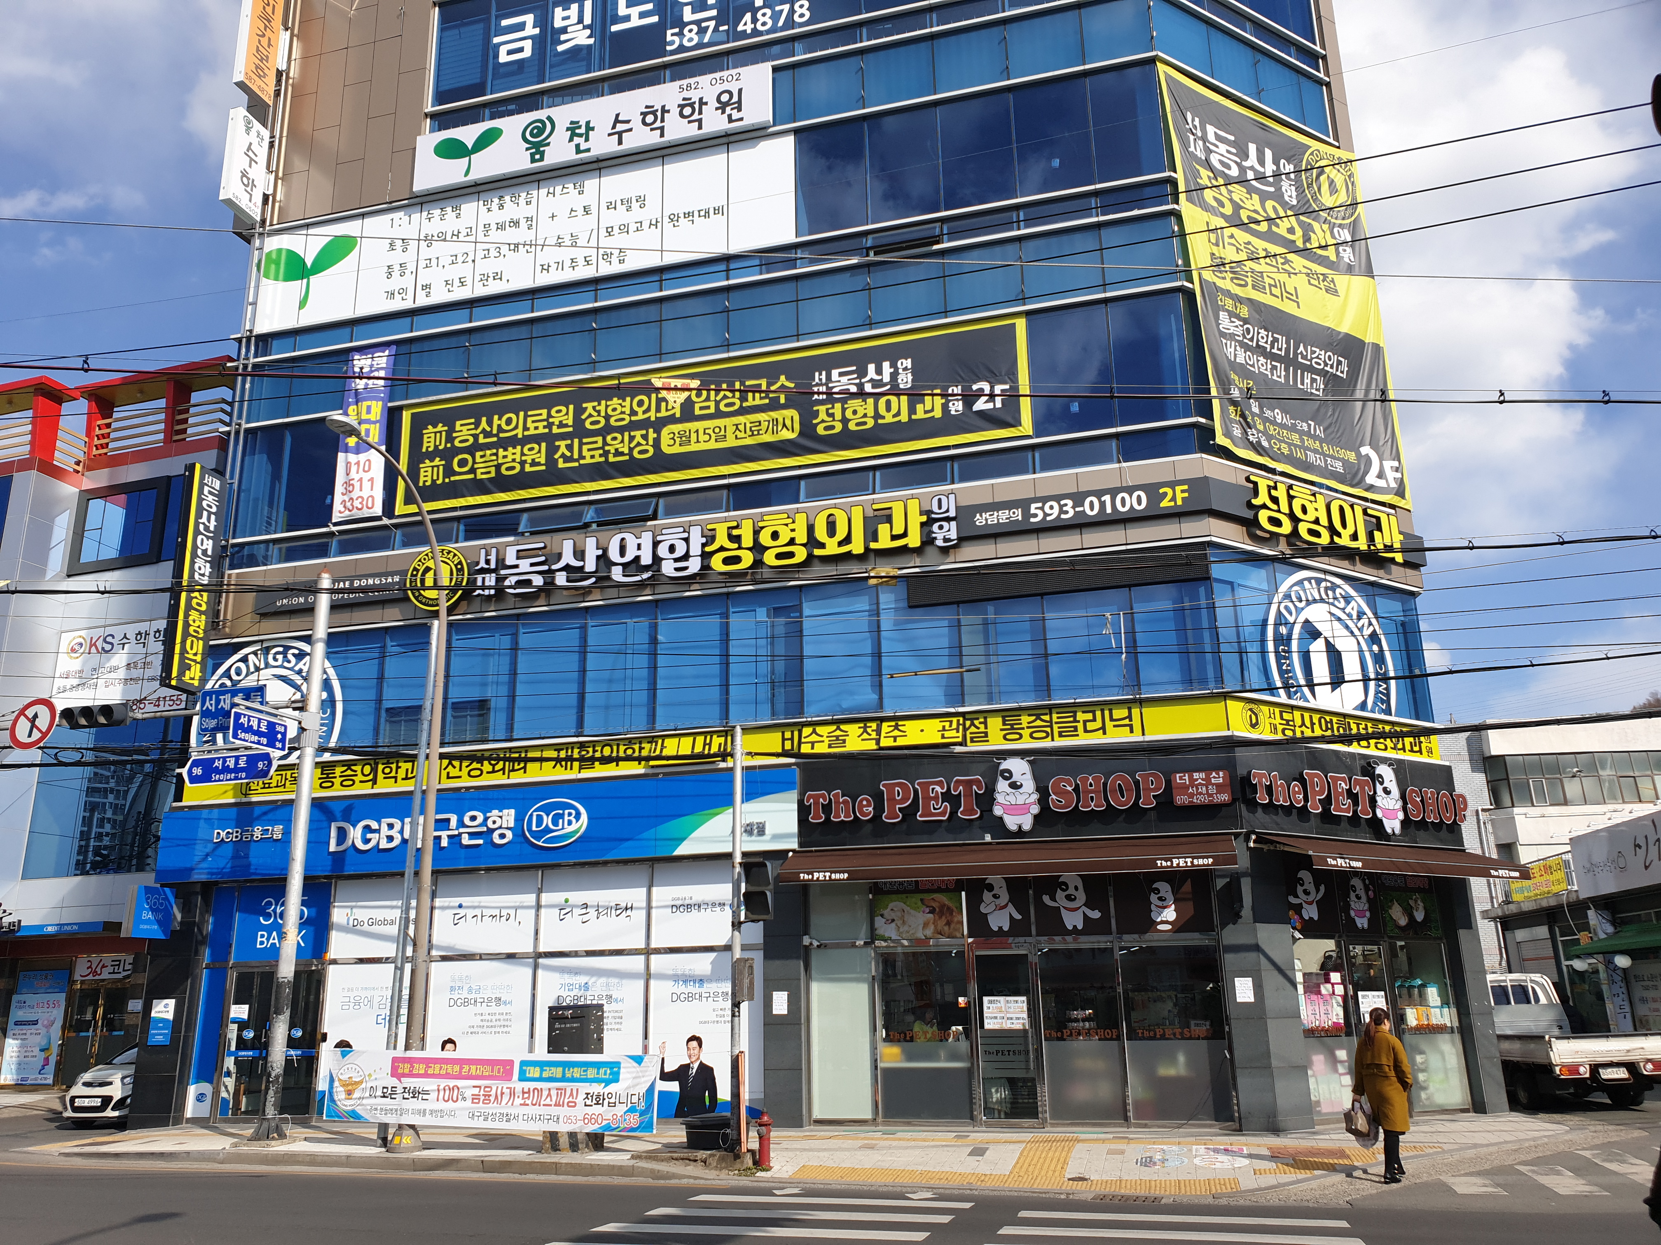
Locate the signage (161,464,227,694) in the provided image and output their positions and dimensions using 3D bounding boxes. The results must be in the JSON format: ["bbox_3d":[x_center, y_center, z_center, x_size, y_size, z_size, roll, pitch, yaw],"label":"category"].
[{"bbox_3d":[-11.160,-0.765,21.938,0.217,4.041,0.771,-5,-16,14],"label":"signage"}]

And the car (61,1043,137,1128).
[{"bbox_3d":[-11.489,7.901,21.862,1.600,1.490,3.600,-5,-16,14],"label":"car"}]

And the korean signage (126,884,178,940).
[{"bbox_3d":[-10.756,4.589,19.763,0.220,0.800,0.790,-5,-16,14],"label":"korean signage"}]

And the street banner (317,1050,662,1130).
[{"bbox_3d":[-4.569,6.126,16.369,5.100,0.900,0.050,-7,-17,18],"label":"street banner"}]

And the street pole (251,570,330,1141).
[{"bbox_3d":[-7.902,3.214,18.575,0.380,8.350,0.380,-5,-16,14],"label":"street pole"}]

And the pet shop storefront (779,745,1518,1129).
[{"bbox_3d":[4.532,4.379,17.509,9.800,4.850,4.000,-5,-16,14],"label":"pet shop storefront"}]

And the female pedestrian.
[{"bbox_3d":[5.692,4.850,12.846,0.400,1.663,0.520,13,-21,-40],"label":"female pedestrian"}]

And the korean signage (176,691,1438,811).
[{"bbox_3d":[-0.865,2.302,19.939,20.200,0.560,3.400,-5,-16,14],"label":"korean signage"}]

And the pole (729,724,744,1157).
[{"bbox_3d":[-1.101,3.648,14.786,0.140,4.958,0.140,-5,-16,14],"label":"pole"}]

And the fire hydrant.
[{"bbox_3d":[-0.742,5.872,14.172,0.180,0.617,0.200,-10,-18,29],"label":"fire hydrant"}]

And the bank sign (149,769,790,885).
[{"bbox_3d":[-5.756,3.225,19.380,11.000,1.160,0.200,-5,-16,14],"label":"bank sign"}]

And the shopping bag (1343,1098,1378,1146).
[{"bbox_3d":[5.474,5.146,12.866,0.320,0.480,0.200,-3,-16,5],"label":"shopping bag"}]

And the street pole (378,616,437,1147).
[{"bbox_3d":[-5.615,3.291,16.695,0.150,6.935,0.150,-4,-16,15],"label":"street pole"}]

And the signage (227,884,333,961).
[{"bbox_3d":[-8.976,4.905,20.384,1.800,1.240,0.080,-5,-16,14],"label":"signage"}]

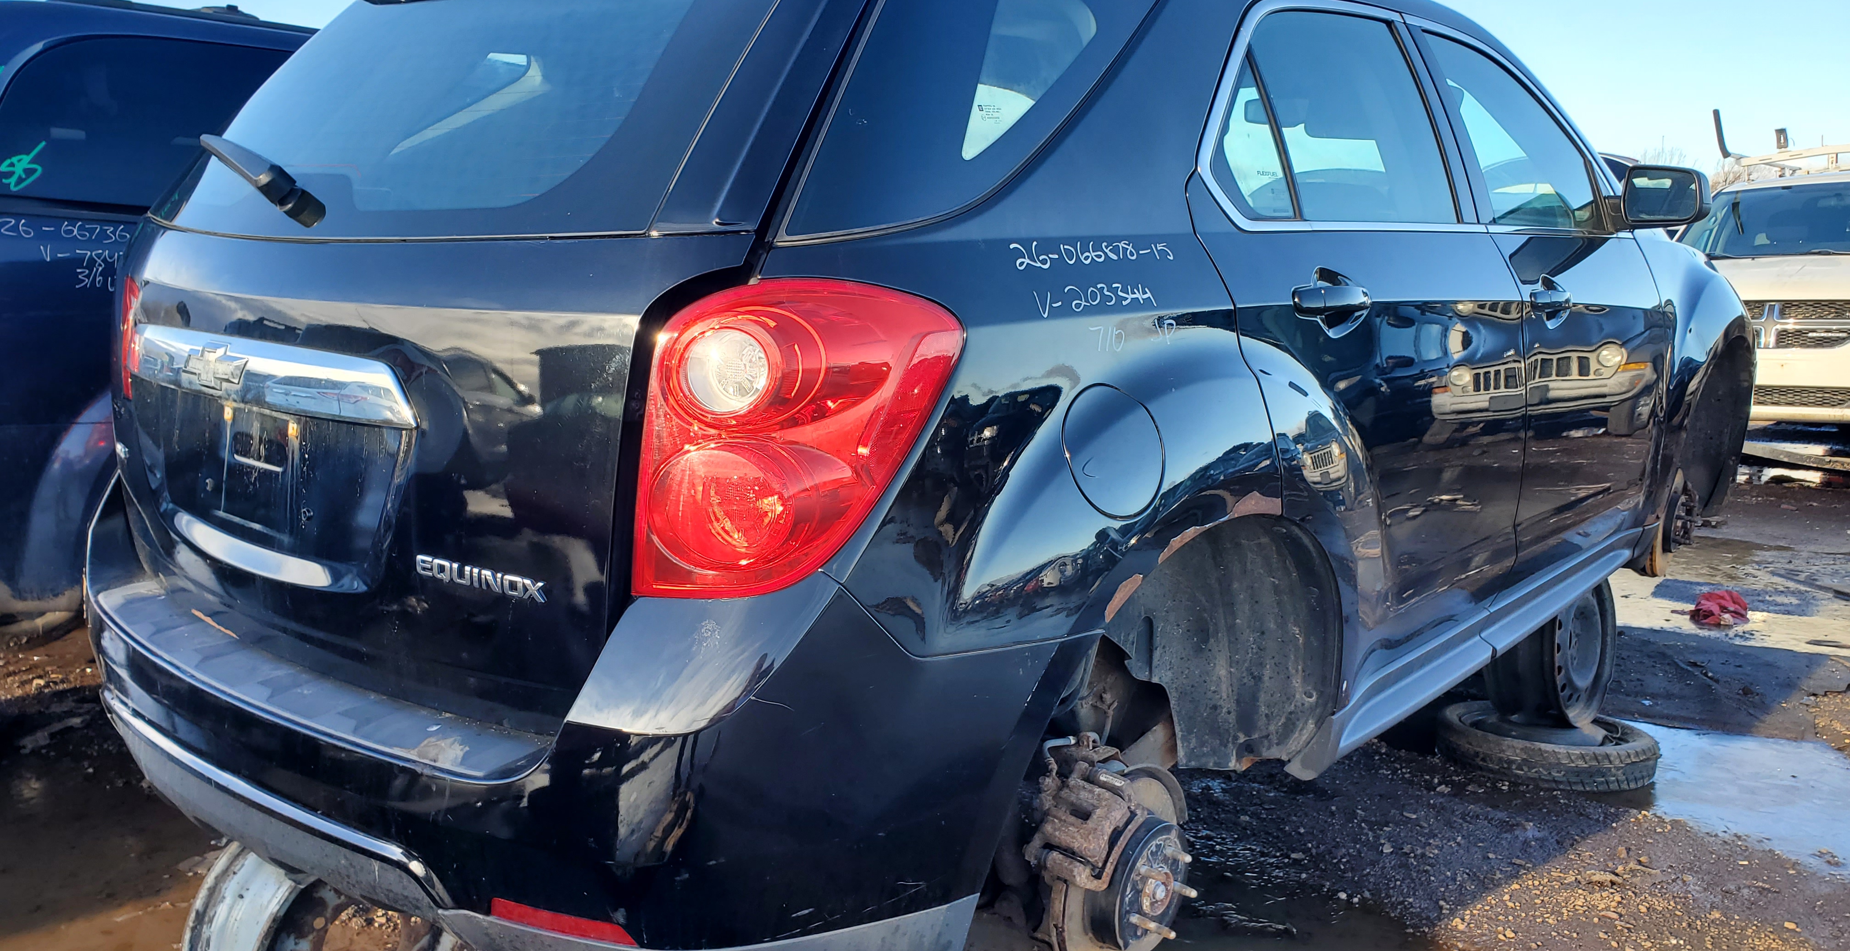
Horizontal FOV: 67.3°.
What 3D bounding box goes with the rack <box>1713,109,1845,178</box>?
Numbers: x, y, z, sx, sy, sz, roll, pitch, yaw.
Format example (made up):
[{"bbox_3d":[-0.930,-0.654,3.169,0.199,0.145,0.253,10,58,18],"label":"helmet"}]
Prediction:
[{"bbox_3d":[6.527,-2.329,9.632,1.450,0.450,1.800,9,15,40],"label":"rack"}]

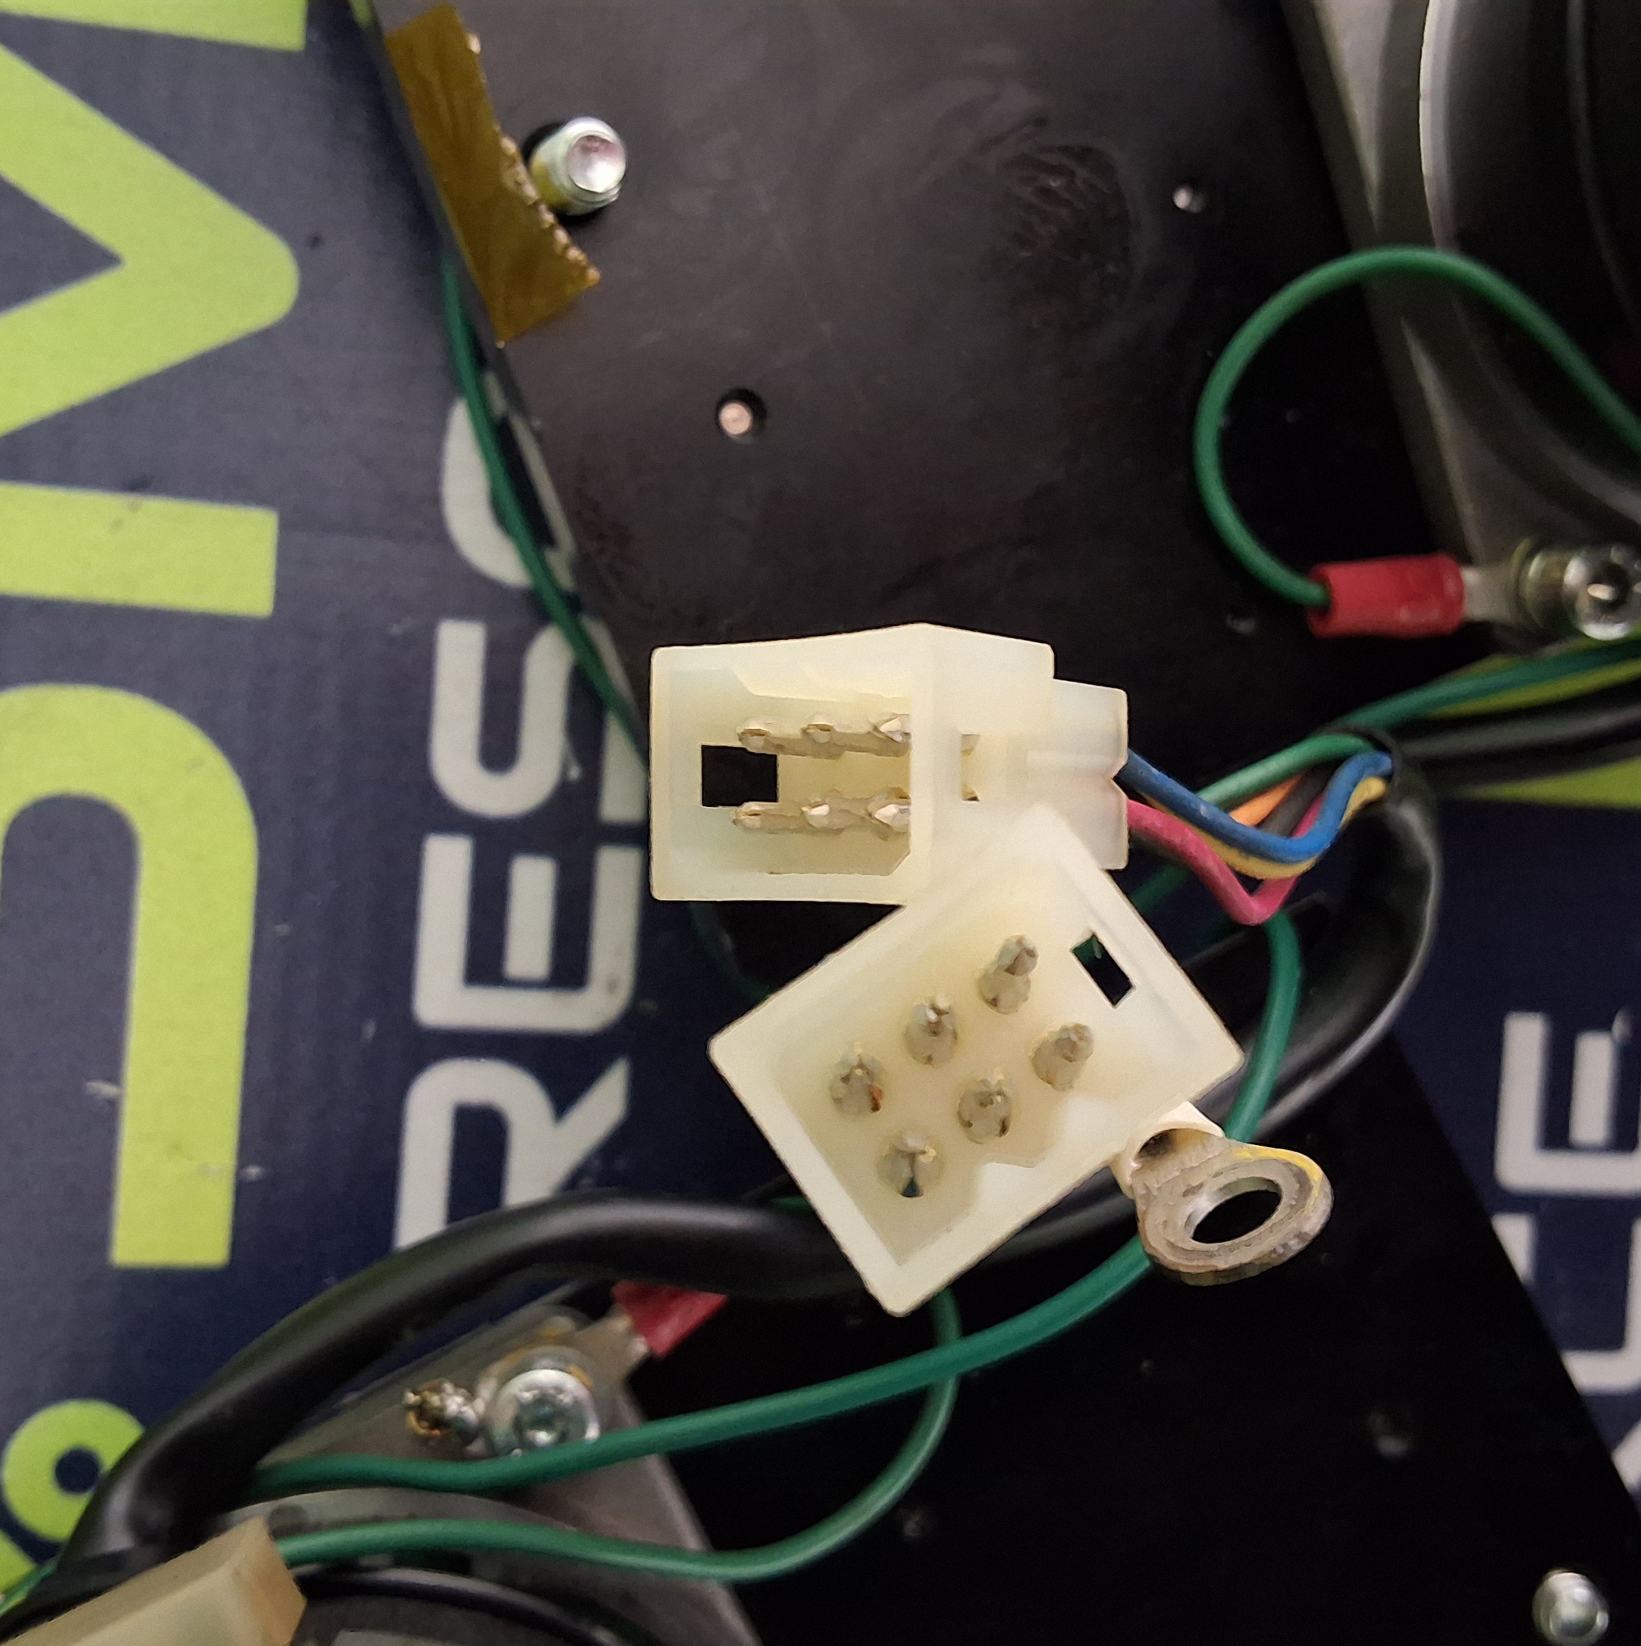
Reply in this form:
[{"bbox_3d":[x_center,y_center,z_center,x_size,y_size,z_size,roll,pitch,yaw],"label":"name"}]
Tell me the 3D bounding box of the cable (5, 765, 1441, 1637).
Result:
[{"bbox_3d":[-0.003,0.028,0.120,0.112,0.016,0.023,-26,94,-6],"label":"cable"}]

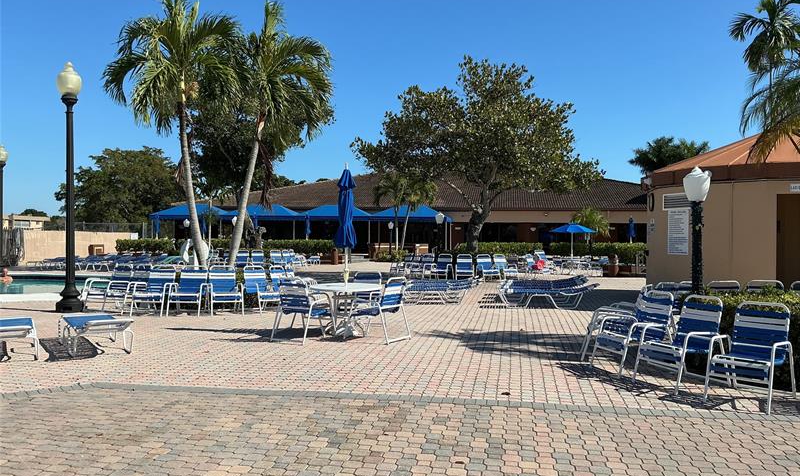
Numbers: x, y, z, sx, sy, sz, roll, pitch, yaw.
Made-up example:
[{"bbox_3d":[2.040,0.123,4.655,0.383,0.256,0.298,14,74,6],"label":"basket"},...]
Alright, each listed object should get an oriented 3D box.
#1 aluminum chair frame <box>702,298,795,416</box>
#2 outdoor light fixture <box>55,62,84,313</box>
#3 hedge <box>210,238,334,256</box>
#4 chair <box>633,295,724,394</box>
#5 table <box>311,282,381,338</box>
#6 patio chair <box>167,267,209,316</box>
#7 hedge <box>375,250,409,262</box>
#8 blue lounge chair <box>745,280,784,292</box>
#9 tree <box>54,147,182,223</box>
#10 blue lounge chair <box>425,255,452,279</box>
[{"bbox_3d":[3.150,1.023,6.000,0.590,0.850,0.780,0,1,45],"label":"aluminum chair frame"},{"bbox_3d":[-6.495,-1.029,13.184,0.530,4.900,0.530,0,0,0],"label":"outdoor light fixture"},{"bbox_3d":[-7.600,0.640,39.500,7.300,1.150,1.100,0,0,0],"label":"hedge"},{"bbox_3d":[2.930,1.070,6.950,0.780,0.890,0.590,0,0,-26],"label":"chair"},{"bbox_3d":[-0.796,1.089,9.948,1.070,0.730,1.070,0,0,0],"label":"table"},{"bbox_3d":[-3.969,0.996,12.497,0.590,0.870,0.760,0,0,0],"label":"patio chair"},{"bbox_3d":[-0.480,1.060,37.500,1.950,0.720,1.500,0,0,0],"label":"hedge"},{"bbox_3d":[5.020,0.994,8.900,0.580,0.850,0.760,0,0,6],"label":"blue lounge chair"},{"bbox_3d":[-23.100,-2.900,55.000,10.500,8.800,9.500,0,0,0],"label":"tree"},{"bbox_3d":[1.480,1.013,23.300,0.590,0.890,0.780,0,0,22],"label":"blue lounge chair"}]

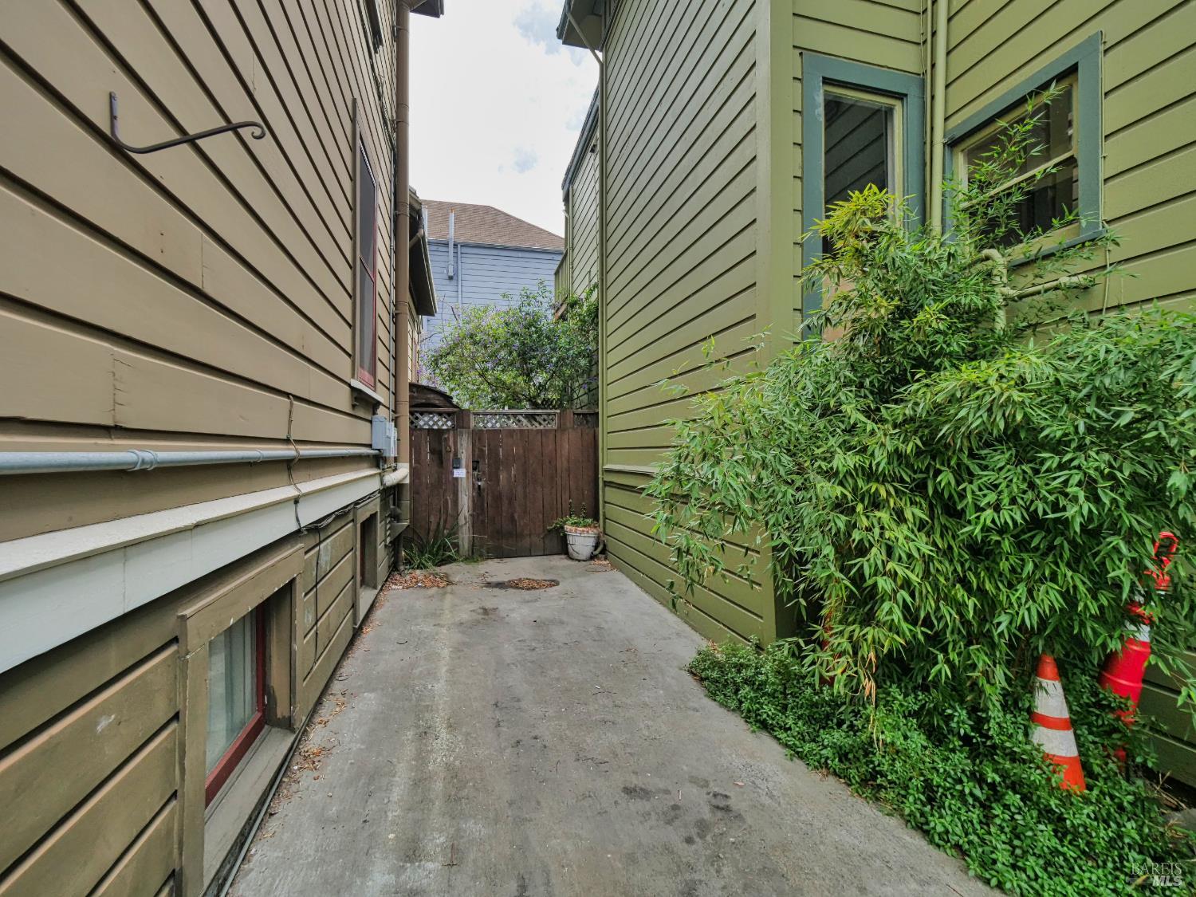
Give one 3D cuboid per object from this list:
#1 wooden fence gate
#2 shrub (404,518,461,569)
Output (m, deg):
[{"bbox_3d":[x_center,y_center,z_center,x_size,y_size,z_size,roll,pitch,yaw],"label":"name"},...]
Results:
[{"bbox_3d":[-1.125,0.447,6.110,2.370,1.880,0.120,0,0,-15],"label":"wooden fence gate"},{"bbox_3d":[-1.930,1.065,5.620,0.620,0.560,0.480,0,0,-15],"label":"shrub"}]

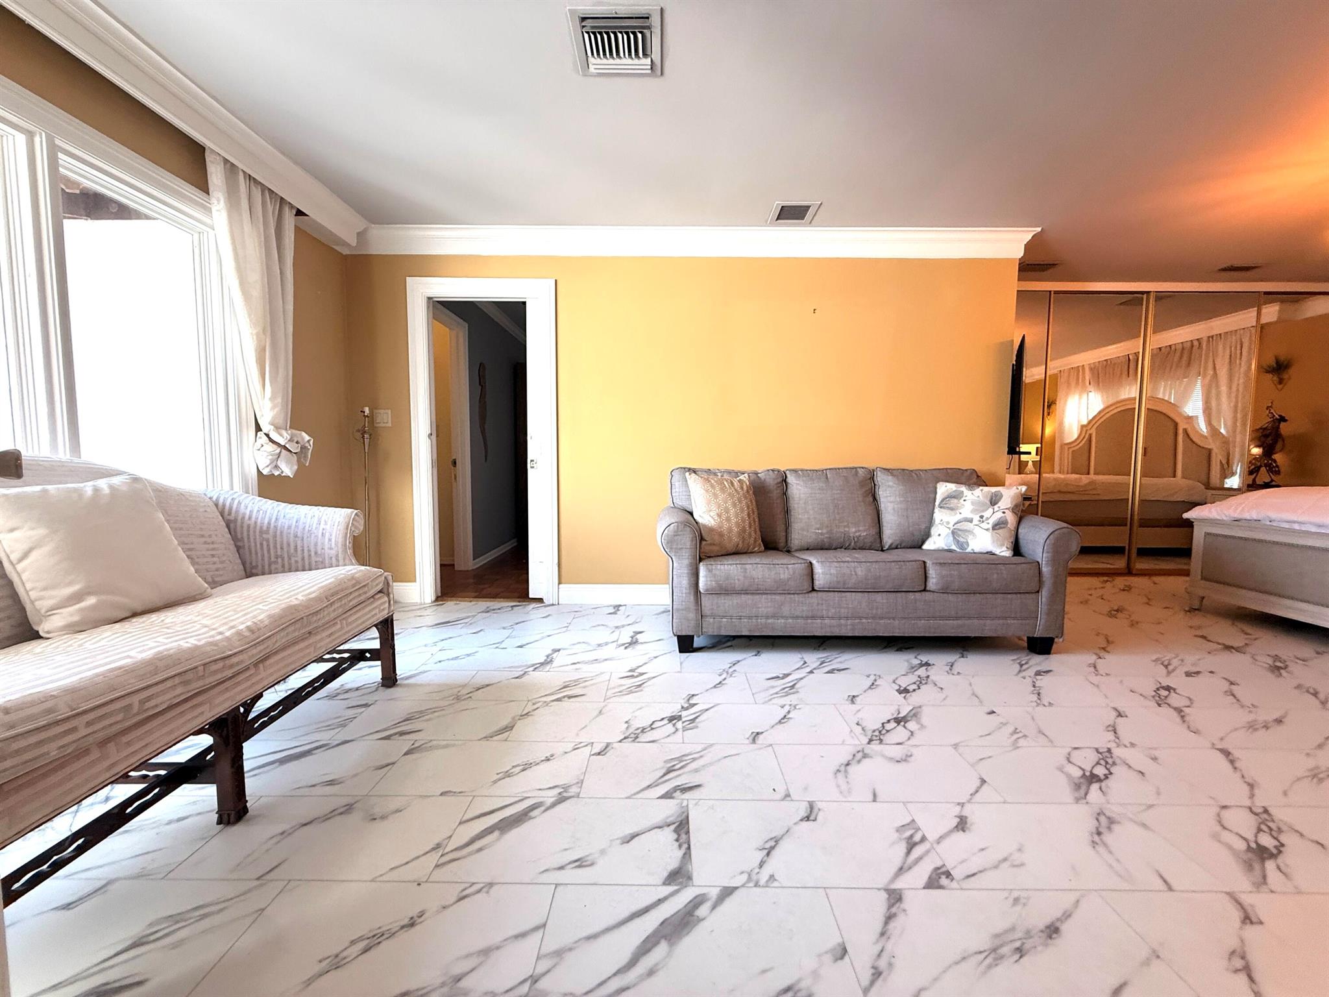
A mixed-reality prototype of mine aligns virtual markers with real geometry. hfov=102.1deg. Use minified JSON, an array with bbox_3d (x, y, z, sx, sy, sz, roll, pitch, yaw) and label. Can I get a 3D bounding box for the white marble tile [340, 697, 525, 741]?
[{"bbox_3d":[-0.847,0.827,2.001,0.610,0.010,0.306,0,4,0],"label":"white marble tile"}]

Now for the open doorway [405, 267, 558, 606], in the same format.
[{"bbox_3d":[-1.179,-0.354,3.597,0.955,2.125,0.150,0,4,0],"label":"open doorway"}]

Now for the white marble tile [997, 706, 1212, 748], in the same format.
[{"bbox_3d":[1.590,0.842,1.980,0.610,0.010,0.306,0,4,0],"label":"white marble tile"}]

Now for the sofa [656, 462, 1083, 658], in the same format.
[{"bbox_3d":[1.006,0.294,3.069,2.070,0.925,0.900,0,4,0],"label":"sofa"}]

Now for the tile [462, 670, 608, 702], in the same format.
[{"bbox_3d":[-0.540,0.803,2.292,0.607,0.010,0.305,0,4,0],"label":"tile"}]

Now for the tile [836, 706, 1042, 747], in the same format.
[{"bbox_3d":[0.975,0.834,1.975,0.607,0.010,0.305,0,4,0],"label":"tile"}]

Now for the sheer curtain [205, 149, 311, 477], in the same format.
[{"bbox_3d":[-1.990,-0.855,2.674,0.170,1.490,0.580,0,4,0],"label":"sheer curtain"}]

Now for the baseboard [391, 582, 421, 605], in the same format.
[{"bbox_3d":[-1.868,0.631,3.615,0.400,0.140,0.018,0,4,0],"label":"baseboard"}]

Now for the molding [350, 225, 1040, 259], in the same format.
[{"bbox_3d":[0.144,-1.619,3.400,4.400,0.160,0.090,0,4,0],"label":"molding"}]

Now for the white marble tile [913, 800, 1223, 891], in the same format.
[{"bbox_3d":[0.974,0.875,1.362,0.607,0.010,0.305,0,4,0],"label":"white marble tile"}]

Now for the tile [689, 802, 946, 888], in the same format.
[{"bbox_3d":[0.369,0.872,1.367,0.607,0.010,0.305,0,4,0],"label":"tile"}]

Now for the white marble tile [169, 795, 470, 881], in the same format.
[{"bbox_3d":[-0.841,0.864,1.375,0.607,0.010,0.305,0,4,0],"label":"white marble tile"}]

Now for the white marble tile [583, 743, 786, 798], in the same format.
[{"bbox_3d":[0.062,0.854,1.685,0.610,0.010,0.306,0,4,0],"label":"white marble tile"}]

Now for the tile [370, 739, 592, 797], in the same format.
[{"bbox_3d":[-0.547,0.850,1.690,0.610,0.010,0.306,0,4,0],"label":"tile"}]

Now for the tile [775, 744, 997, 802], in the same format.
[{"bbox_3d":[0.671,0.858,1.680,0.610,0.010,0.306,0,4,0],"label":"tile"}]

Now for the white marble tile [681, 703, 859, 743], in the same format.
[{"bbox_3d":[0.371,0.835,1.990,0.610,0.010,0.306,0,4,0],"label":"white marble tile"}]

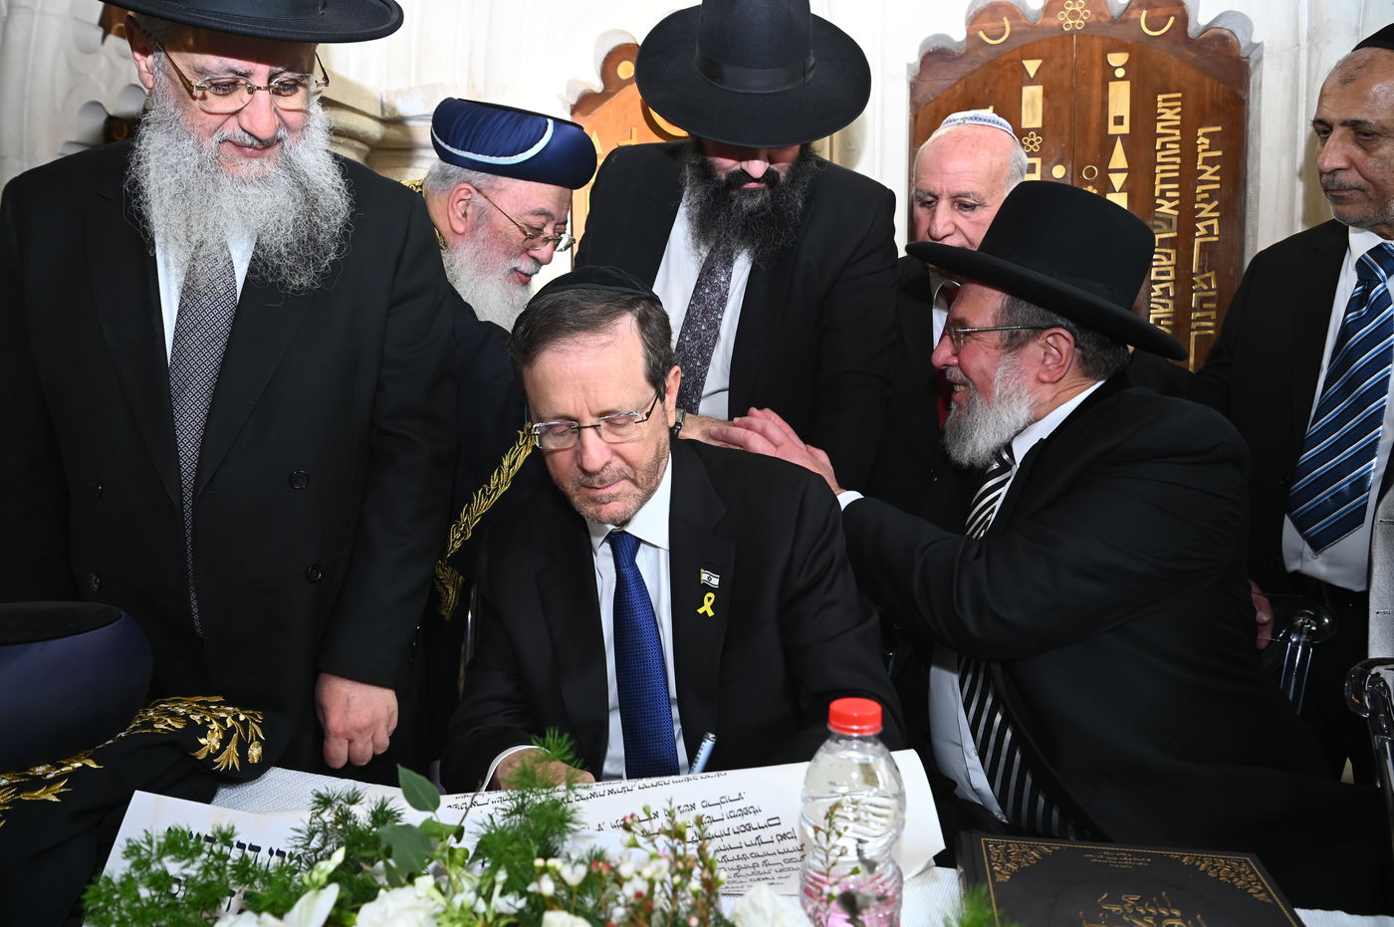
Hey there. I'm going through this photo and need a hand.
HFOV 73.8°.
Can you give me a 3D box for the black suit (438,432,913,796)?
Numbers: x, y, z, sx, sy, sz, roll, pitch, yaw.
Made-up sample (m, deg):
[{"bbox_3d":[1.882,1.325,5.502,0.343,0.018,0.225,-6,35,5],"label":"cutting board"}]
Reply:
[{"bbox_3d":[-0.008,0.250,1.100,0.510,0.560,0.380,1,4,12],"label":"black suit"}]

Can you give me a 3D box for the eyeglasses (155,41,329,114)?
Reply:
[{"bbox_3d":[-0.497,-0.428,1.025,0.140,0.046,0.140,-13,39,-30],"label":"eyeglasses"}]

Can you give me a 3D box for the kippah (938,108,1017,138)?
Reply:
[{"bbox_3d":[0.443,-0.535,1.460,0.138,0.050,0.140,2,4,20],"label":"kippah"}]

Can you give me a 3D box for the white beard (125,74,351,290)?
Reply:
[{"bbox_3d":[-0.510,-0.313,1.035,0.225,0.240,0.150,-2,17,-31],"label":"white beard"}]

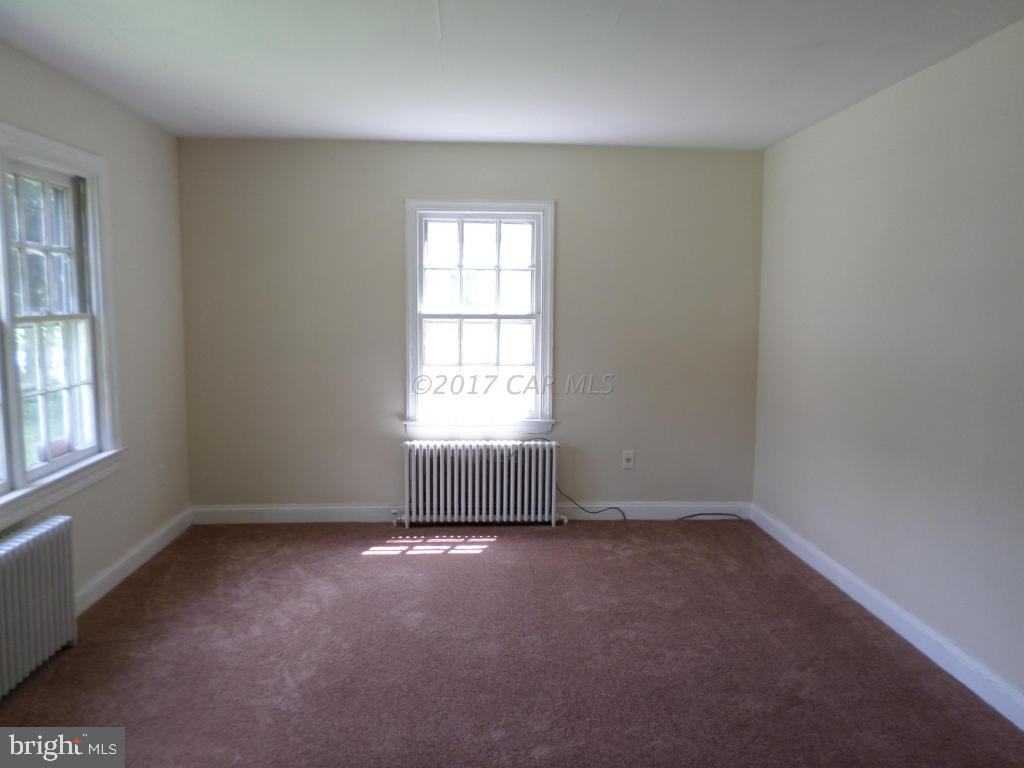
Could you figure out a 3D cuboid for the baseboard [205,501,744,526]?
[{"bbox_3d":[-0.224,0.843,4.850,3.660,0.124,0.020,0,6,-3],"label":"baseboard"}]

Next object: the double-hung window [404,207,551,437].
[{"bbox_3d":[-0.202,-0.406,4.705,0.953,1.491,0.090,0,6,-4],"label":"double-hung window"}]

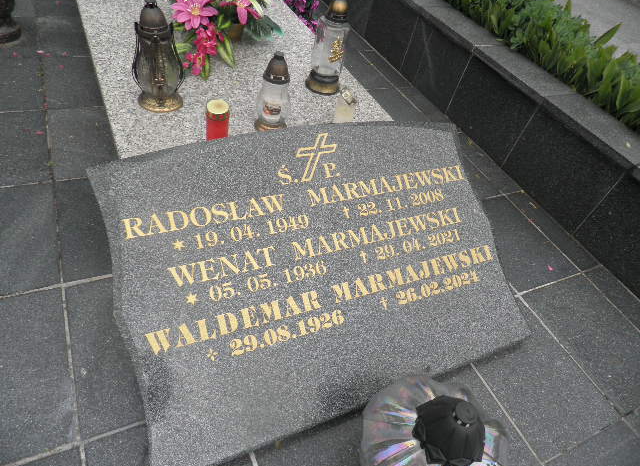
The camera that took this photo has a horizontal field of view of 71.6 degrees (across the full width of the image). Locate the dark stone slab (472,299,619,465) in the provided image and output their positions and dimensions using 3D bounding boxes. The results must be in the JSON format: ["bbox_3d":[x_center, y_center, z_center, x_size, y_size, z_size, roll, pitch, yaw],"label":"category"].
[{"bbox_3d":[0.558,0.367,1.198,0.297,0.025,0.396,-12,51,-24],"label":"dark stone slab"}]

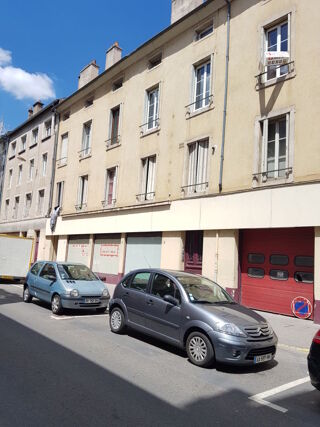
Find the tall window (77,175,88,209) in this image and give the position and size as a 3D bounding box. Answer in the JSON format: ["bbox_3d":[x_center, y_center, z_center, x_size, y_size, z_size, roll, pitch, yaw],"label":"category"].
[{"bbox_3d":[-5.023,-1.376,21.074,0.197,2.197,1.280,11,-11,-41],"label":"tall window"}]

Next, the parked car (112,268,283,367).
[{"bbox_3d":[0.527,1.963,6.720,1.680,1.520,3.850,11,-11,-39],"label":"parked car"}]

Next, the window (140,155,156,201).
[{"bbox_3d":[-0.574,-1.765,16.063,0.197,2.187,1.251,11,-11,-41],"label":"window"}]

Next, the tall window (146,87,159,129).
[{"bbox_3d":[-0.376,-5.378,16.568,0.200,2.380,1.050,11,-11,-41],"label":"tall window"}]

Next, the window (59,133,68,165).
[{"bbox_3d":[-7.265,-4.823,24.390,0.197,2.463,1.280,11,-11,-41],"label":"window"}]

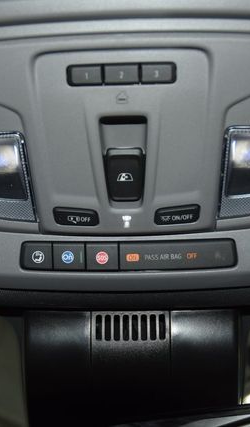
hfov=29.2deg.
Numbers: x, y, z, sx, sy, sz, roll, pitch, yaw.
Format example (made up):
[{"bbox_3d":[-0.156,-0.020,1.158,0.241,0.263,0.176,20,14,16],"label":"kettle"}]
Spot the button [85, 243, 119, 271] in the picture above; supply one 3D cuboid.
[{"bbox_3d":[-0.016,0.030,0.339,0.023,0.008,0.020,-1,-93,0],"label":"button"}]

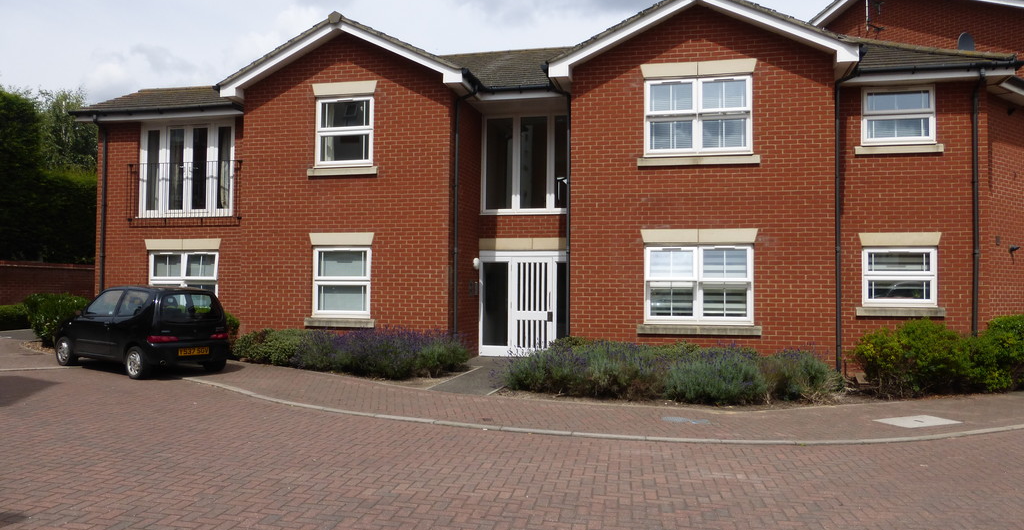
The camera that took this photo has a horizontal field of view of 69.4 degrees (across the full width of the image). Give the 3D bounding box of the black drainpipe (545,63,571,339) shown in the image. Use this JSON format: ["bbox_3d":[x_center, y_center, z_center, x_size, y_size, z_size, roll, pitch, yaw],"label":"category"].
[{"bbox_3d":[0.787,-0.852,12.599,0.420,5.000,0.550,0,-2,13],"label":"black drainpipe"}]

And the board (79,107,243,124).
[{"bbox_3d":[-7.324,-3.204,15.607,4.385,0.230,0.080,0,-2,13],"label":"board"}]

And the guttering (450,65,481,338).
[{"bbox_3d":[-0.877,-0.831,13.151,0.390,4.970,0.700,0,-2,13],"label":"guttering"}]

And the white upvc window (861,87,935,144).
[{"bbox_3d":[6.684,-2.574,12.790,1.169,1.019,0.100,0,-2,13],"label":"white upvc window"}]

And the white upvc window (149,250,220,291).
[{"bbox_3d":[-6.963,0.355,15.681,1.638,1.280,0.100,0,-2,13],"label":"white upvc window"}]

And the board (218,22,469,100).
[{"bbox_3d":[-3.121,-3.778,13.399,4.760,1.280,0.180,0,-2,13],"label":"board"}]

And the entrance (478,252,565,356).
[{"bbox_3d":[0.294,0.779,14.741,2.000,2.105,0.100,0,-2,13],"label":"entrance"}]

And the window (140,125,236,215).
[{"bbox_3d":[-6.950,-2.046,15.860,2.291,2.070,0.100,0,-2,13],"label":"window"}]

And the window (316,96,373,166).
[{"bbox_3d":[-3.099,-2.461,13.672,1.145,1.271,0.100,0,-2,13],"label":"window"}]

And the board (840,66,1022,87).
[{"bbox_3d":[6.894,-3.169,12.288,2.610,0.205,0.080,0,-2,13],"label":"board"}]

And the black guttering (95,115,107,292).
[{"bbox_3d":[-8.848,-0.730,15.879,0.120,4.970,0.400,0,-2,13],"label":"black guttering"}]

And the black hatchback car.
[{"bbox_3d":[-6.390,1.066,12.627,3.330,1.430,1.510,1,-1,34],"label":"black hatchback car"}]

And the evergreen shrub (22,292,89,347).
[{"bbox_3d":[-10.303,1.238,16.800,1.450,1.280,1.350,0,-2,13],"label":"evergreen shrub"}]

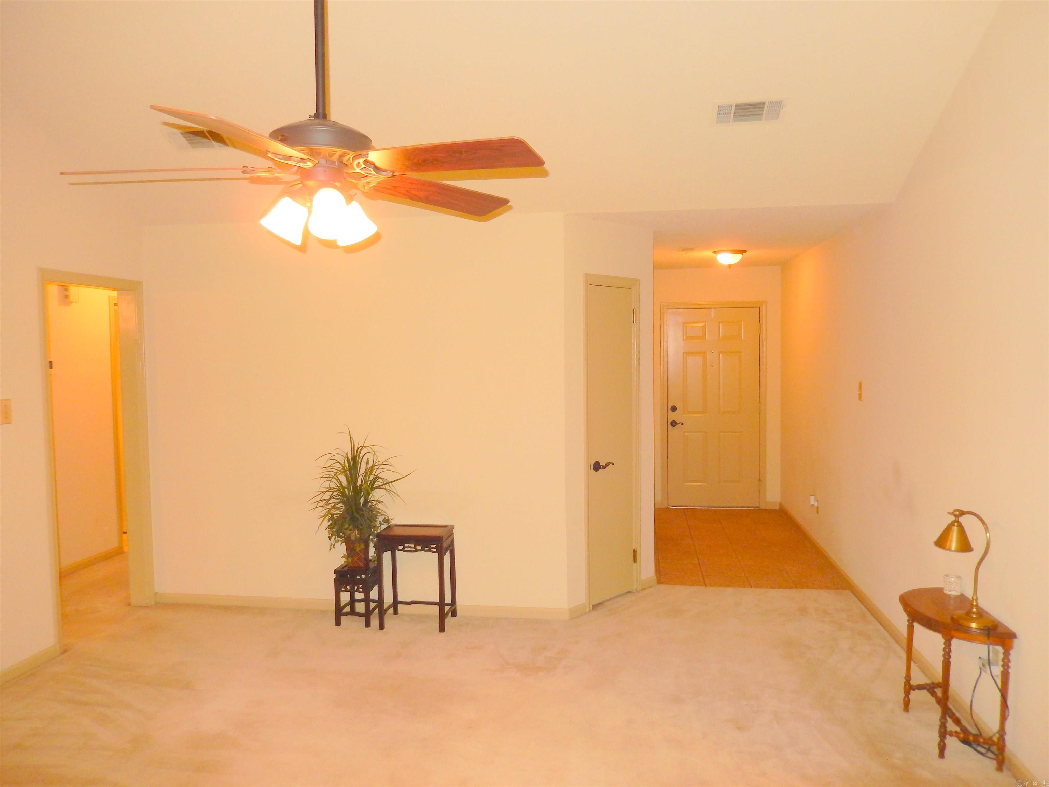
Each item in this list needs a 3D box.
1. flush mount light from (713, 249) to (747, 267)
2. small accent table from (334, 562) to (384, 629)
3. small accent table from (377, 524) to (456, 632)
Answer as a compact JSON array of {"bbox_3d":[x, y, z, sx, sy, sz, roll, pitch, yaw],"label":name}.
[{"bbox_3d":[1.720,-1.127,6.359,0.290,0.140,0.290,0,4,8],"label":"flush mount light"},{"bbox_3d":[-1.020,1.243,4.673,0.235,0.327,0.240,0,4,8],"label":"small accent table"},{"bbox_3d":[-0.656,1.118,4.616,0.420,0.575,0.285,0,4,8],"label":"small accent table"}]

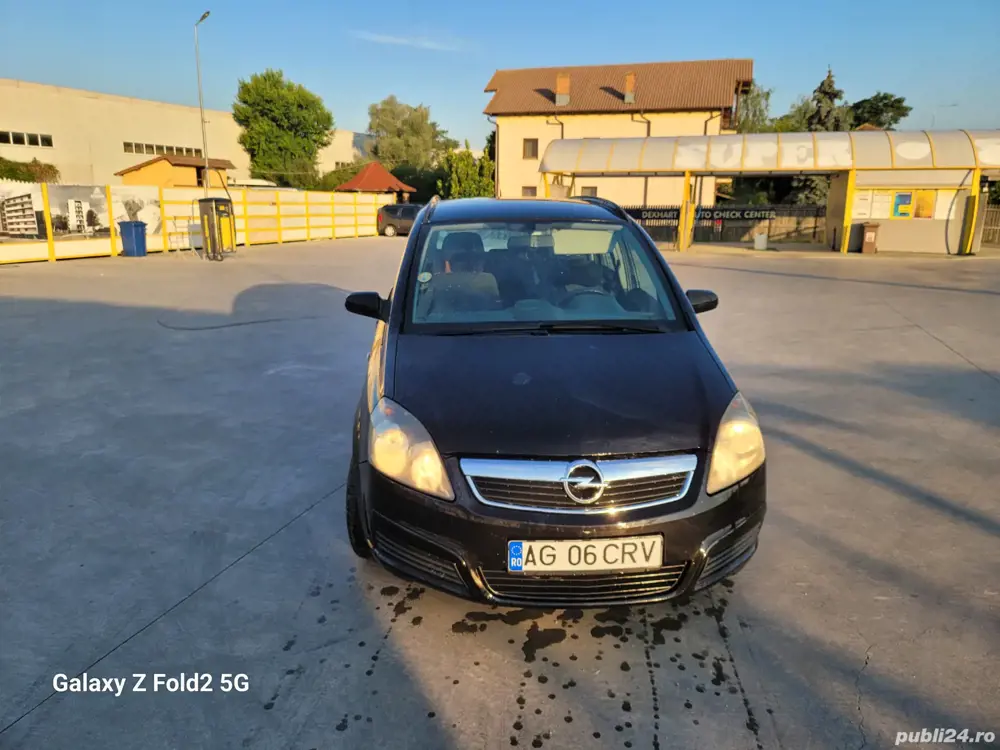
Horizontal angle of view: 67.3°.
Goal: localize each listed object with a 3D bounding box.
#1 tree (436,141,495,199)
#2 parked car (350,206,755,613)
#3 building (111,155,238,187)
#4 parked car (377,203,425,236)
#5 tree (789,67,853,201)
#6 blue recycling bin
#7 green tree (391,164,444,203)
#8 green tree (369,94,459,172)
[{"bbox_3d":[-2.086,-11.507,46.098,3.900,5.411,3.900,-1,13,-2],"label":"tree"},{"bbox_3d":[0.153,-0.275,4.708,1.880,1.650,4.450,-1,13,-3],"label":"parked car"},{"bbox_3d":[-15.613,-8.446,36.019,4.200,3.900,4.600,5,14,23],"label":"building"},{"bbox_3d":[-4.282,-8.253,40.167,4.450,1.670,1.830,-2,13,-7],"label":"parked car"},{"bbox_3d":[20.233,-14.275,48.045,4.300,9.892,4.300,5,14,21],"label":"tree"},{"bbox_3d":[-11.843,-4.355,24.231,0.720,1.080,0.600,4,13,19],"label":"blue recycling bin"},{"bbox_3d":[-5.400,-11.675,49.646,3.800,4.191,3.800,-1,13,-6],"label":"green tree"},{"bbox_3d":[-7.709,-19.135,67.443,8.800,10.945,8.800,-1,13,-6],"label":"green tree"}]

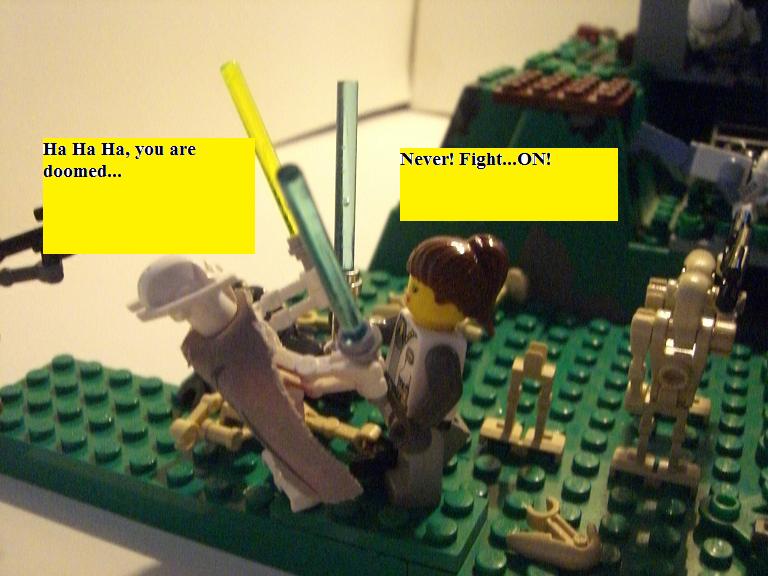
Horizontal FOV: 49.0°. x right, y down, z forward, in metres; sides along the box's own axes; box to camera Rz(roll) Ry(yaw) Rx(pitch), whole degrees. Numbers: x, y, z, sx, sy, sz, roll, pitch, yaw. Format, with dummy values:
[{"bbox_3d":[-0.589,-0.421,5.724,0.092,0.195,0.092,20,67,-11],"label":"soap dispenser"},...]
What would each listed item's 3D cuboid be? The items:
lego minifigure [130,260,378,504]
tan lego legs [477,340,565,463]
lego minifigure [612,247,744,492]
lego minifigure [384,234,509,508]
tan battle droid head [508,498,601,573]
[{"bbox_3d":[-0.019,0.014,0.138,0.028,0.045,0.019,-32,26,2],"label":"lego minifigure"},{"bbox_3d":[0.027,0.021,0.157,0.016,0.022,0.008,9,25,22],"label":"tan lego legs"},{"bbox_3d":[0.051,0.014,0.147,0.019,0.042,0.018,9,25,22],"label":"lego minifigure"},{"bbox_3d":[0.009,0.013,0.138,0.019,0.043,0.022,-1,23,-15],"label":"lego minifigure"},{"bbox_3d":[0.026,0.037,0.129,0.014,0.005,0.012,4,23,9],"label":"tan battle droid head"}]

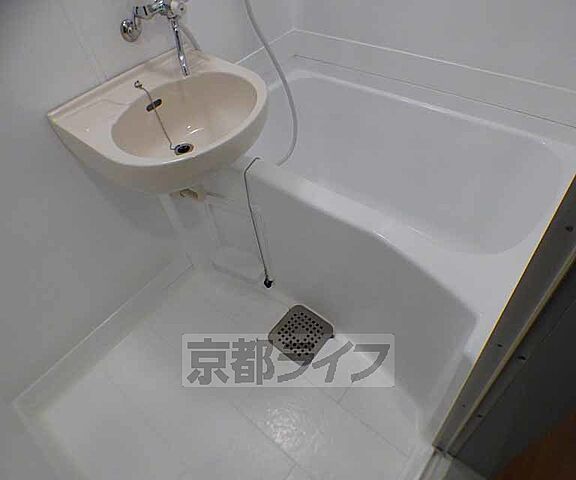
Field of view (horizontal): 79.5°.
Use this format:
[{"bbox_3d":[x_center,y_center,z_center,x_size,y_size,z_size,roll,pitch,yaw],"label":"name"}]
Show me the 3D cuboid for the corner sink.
[{"bbox_3d":[-0.263,-0.292,0.903,0.485,0.190,0.455,30,60,30],"label":"corner sink"}]

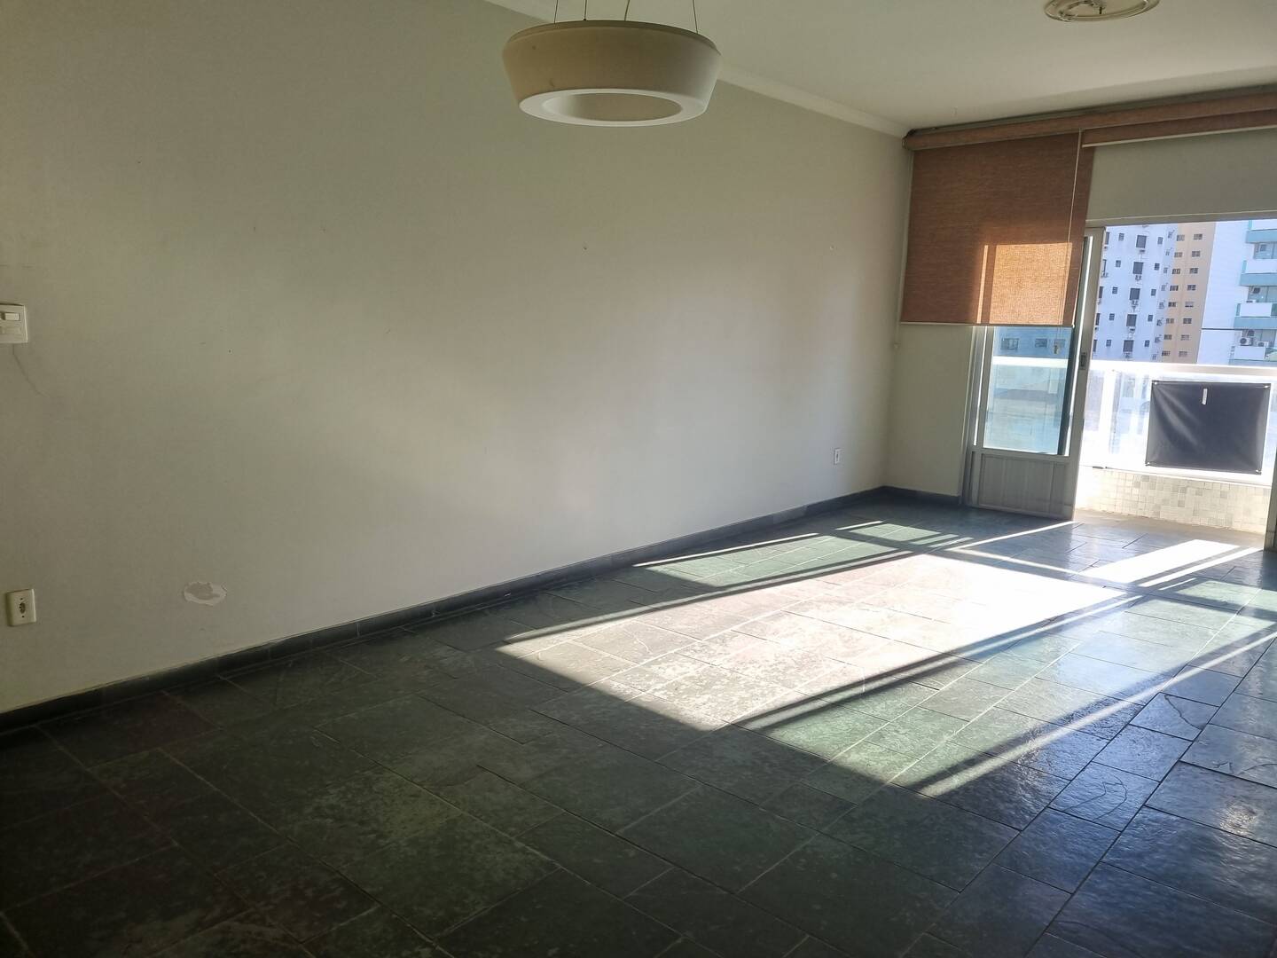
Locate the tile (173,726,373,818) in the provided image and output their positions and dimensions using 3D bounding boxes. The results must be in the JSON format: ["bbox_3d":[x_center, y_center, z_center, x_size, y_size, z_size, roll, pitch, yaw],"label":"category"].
[{"bbox_3d":[-1.052,0.869,2.861,0.411,0.012,0.406,9,12,41],"label":"tile"}]

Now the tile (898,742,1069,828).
[{"bbox_3d":[1.031,0.917,2.888,0.388,0.012,0.404,9,12,41],"label":"tile"}]

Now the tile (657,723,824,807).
[{"bbox_3d":[0.331,0.884,2.984,0.379,0.012,0.403,9,12,41],"label":"tile"}]

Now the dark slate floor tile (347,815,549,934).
[{"bbox_3d":[-0.477,0.983,2.409,0.400,0.012,0.400,9,13,41],"label":"dark slate floor tile"}]

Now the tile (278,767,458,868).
[{"bbox_3d":[-0.751,0.919,2.601,0.384,0.012,0.399,9,12,41],"label":"tile"}]

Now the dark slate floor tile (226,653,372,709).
[{"bbox_3d":[-1.316,0.773,3.721,0.415,0.012,0.412,10,13,41],"label":"dark slate floor tile"}]

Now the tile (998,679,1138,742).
[{"bbox_3d":[1.579,0.837,3.510,0.403,0.012,0.403,9,13,41],"label":"tile"}]

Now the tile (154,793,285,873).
[{"bbox_3d":[-1.107,0.924,2.511,0.398,0.012,0.192,9,12,41],"label":"tile"}]

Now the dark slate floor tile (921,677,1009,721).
[{"bbox_3d":[1.248,0.835,3.634,0.198,0.012,0.405,10,13,41],"label":"dark slate floor tile"}]

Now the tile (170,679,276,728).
[{"bbox_3d":[-1.483,0.799,3.416,0.424,0.012,0.206,9,13,41],"label":"tile"}]

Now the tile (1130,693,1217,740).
[{"bbox_3d":[1.958,0.870,3.505,0.202,0.012,0.407,10,13,41],"label":"tile"}]

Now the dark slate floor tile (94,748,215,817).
[{"bbox_3d":[-1.442,0.895,2.837,0.403,0.012,0.204,9,13,41],"label":"dark slate floor tile"}]

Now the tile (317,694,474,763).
[{"bbox_3d":[-0.834,0.855,3.294,0.382,0.012,0.405,10,13,41],"label":"tile"}]

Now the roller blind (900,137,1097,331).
[{"bbox_3d":[2.545,-1.779,6.947,1.322,1.335,0.050,9,12,41],"label":"roller blind"}]

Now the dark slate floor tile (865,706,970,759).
[{"bbox_3d":[0.951,0.866,3.271,0.205,0.012,0.401,9,13,41],"label":"dark slate floor tile"}]

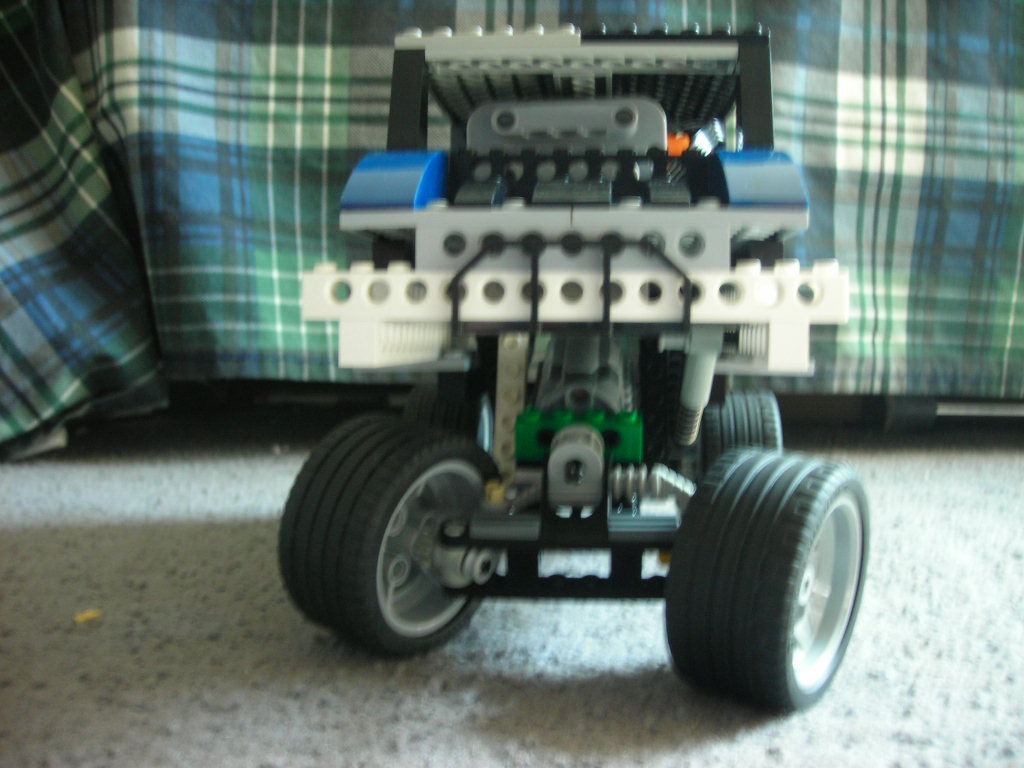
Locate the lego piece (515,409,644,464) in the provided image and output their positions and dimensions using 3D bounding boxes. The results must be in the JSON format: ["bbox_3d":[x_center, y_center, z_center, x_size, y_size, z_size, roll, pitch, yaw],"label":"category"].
[{"bbox_3d":[0.017,0.013,0.283,0.032,0.011,0.008,1,10,5],"label":"lego piece"}]

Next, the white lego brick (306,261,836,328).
[{"bbox_3d":[0.013,-0.019,0.236,0.112,0.011,0.008,1,4,5],"label":"white lego brick"}]

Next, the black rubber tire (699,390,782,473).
[{"bbox_3d":[0.092,0.031,0.455,0.028,0.056,0.056,1,4,5],"label":"black rubber tire"}]

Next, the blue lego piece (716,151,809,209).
[{"bbox_3d":[0.054,-0.043,0.242,0.016,0.015,0.032,1,4,5],"label":"blue lego piece"}]

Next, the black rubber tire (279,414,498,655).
[{"bbox_3d":[-0.028,0.036,0.270,0.028,0.056,0.056,12,10,35],"label":"black rubber tire"}]

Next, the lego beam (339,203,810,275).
[{"bbox_3d":[0.013,-0.030,0.238,0.096,0.014,0.013,1,4,5],"label":"lego beam"}]

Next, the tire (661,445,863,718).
[{"bbox_3d":[0.058,0.043,0.251,0.028,0.056,0.056,10,8,35],"label":"tire"}]

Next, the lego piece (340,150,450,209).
[{"bbox_3d":[-0.026,-0.045,0.250,0.016,0.015,0.032,1,4,5],"label":"lego piece"}]

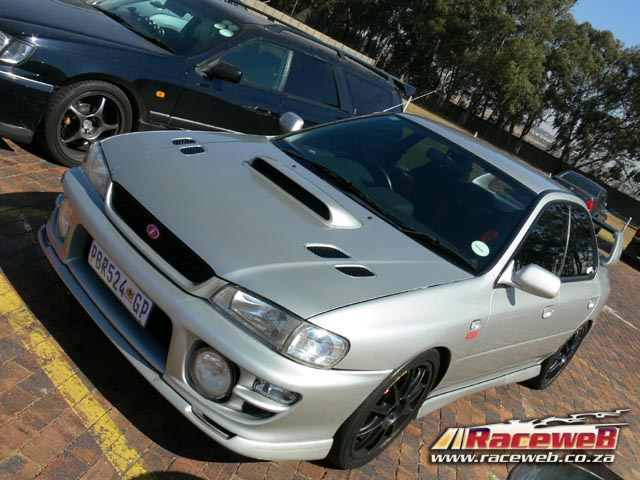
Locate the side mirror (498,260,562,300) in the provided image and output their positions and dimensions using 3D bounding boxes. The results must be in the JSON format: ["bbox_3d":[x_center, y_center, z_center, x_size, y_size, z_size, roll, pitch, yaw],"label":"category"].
[{"bbox_3d":[0.986,0.193,3.021,0.235,0.165,0.150,37,18,33],"label":"side mirror"}]

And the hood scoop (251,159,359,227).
[{"bbox_3d":[-0.073,-0.236,2.886,0.650,0.080,0.275,37,28,33],"label":"hood scoop"}]

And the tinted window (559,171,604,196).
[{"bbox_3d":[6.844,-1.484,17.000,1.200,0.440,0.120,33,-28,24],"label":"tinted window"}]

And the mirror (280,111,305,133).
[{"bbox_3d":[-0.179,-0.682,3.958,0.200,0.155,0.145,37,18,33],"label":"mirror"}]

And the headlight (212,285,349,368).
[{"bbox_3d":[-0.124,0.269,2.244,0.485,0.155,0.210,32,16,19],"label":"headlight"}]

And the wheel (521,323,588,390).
[{"bbox_3d":[1.711,0.778,4.725,0.210,0.620,0.620,37,19,33],"label":"wheel"}]

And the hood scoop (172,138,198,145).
[{"bbox_3d":[-0.631,-0.459,3.028,0.090,0.027,0.135,37,29,33],"label":"hood scoop"}]

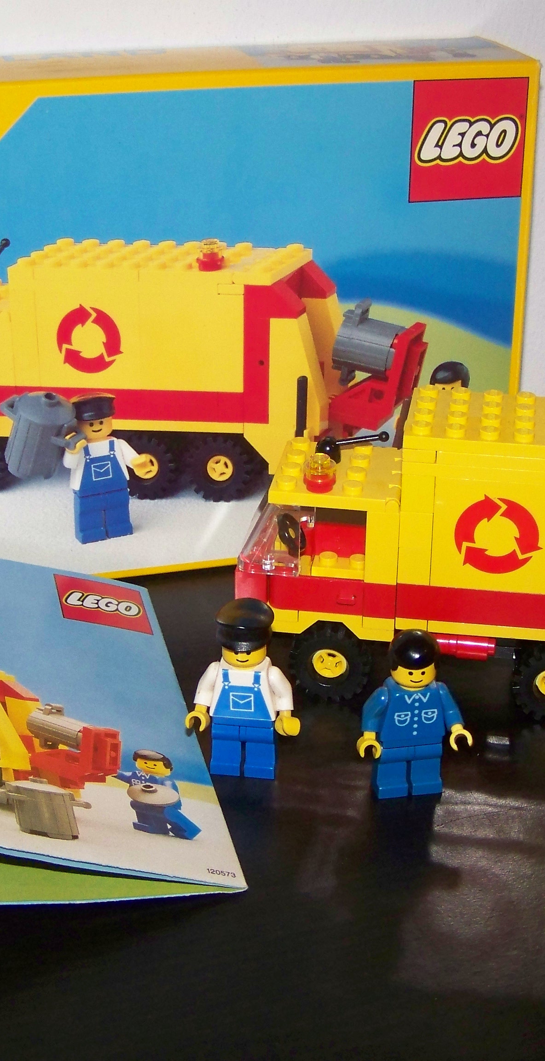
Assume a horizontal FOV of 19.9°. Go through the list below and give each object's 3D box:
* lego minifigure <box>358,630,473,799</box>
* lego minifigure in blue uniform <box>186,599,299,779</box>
[{"bbox_3d":[0.032,0.042,0.356,0.026,0.041,0.013,-4,26,-8],"label":"lego minifigure"},{"bbox_3d":[-0.006,0.037,0.363,0.027,0.043,0.014,4,26,7],"label":"lego minifigure in blue uniform"}]

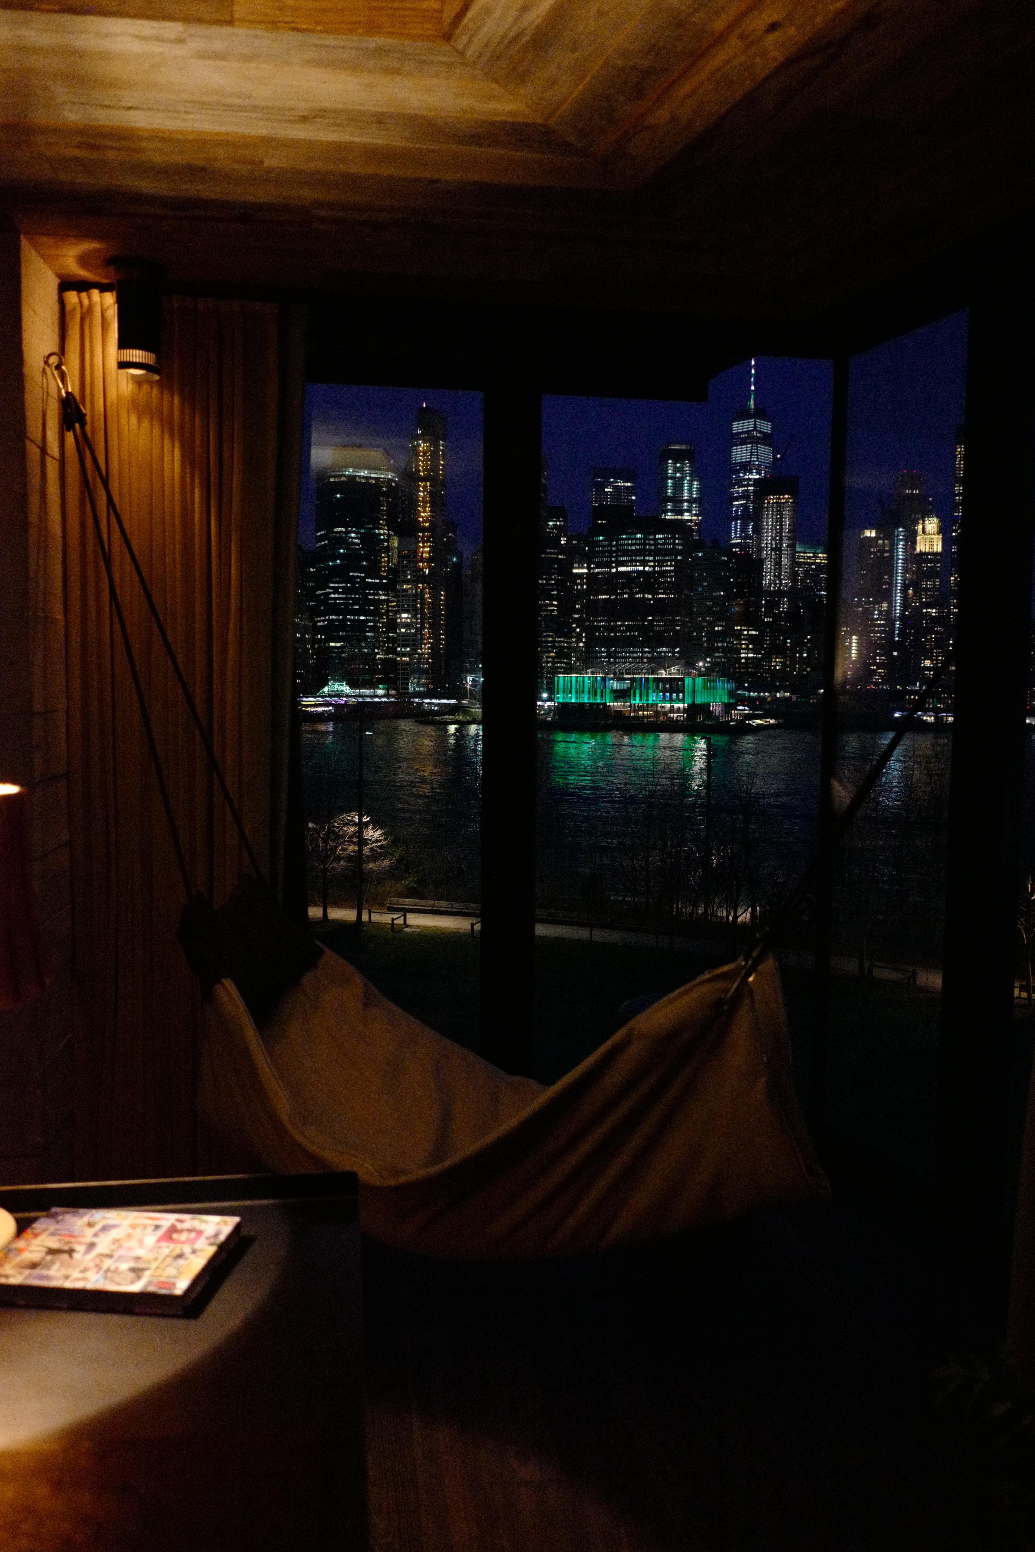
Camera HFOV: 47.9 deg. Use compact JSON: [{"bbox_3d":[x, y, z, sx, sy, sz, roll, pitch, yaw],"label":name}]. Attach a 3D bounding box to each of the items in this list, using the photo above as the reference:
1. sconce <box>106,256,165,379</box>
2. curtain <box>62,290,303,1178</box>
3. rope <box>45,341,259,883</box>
[{"bbox_3d":[-1.056,-1.257,3.232,0.155,0.295,0.155,0,4,-7],"label":"sconce"},{"bbox_3d":[-0.989,-0.081,3.551,0.710,2.675,0.150,0,4,-7],"label":"curtain"},{"bbox_3d":[-1.032,-0.417,3.118,0.580,1.466,0.380,2,4,14],"label":"rope"}]

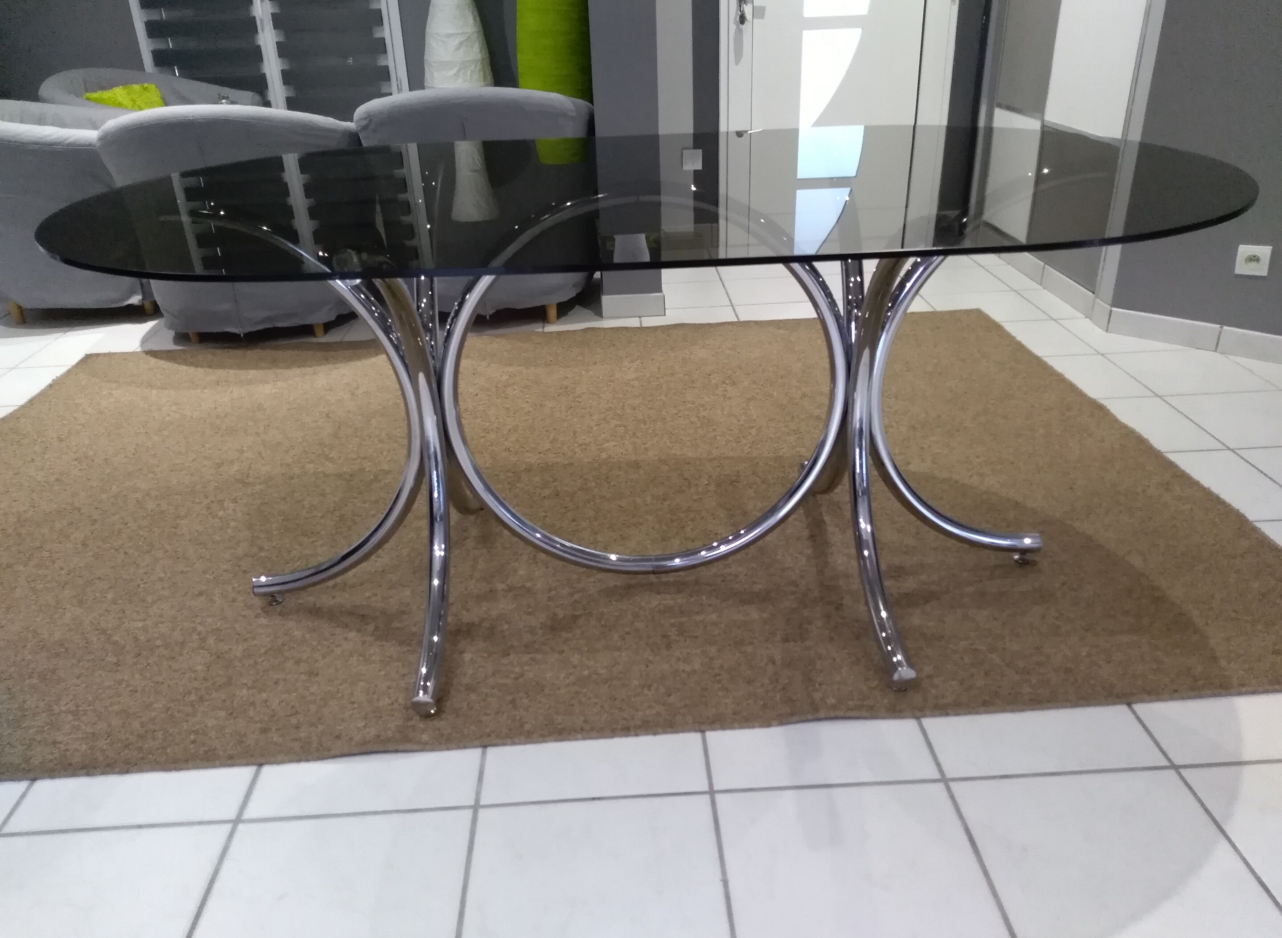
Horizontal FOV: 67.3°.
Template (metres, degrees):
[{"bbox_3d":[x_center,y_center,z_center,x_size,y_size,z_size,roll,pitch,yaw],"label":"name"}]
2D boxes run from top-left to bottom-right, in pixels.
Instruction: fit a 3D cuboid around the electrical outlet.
[{"bbox_3d":[1.717,-0.583,2.697,0.080,0.081,0.015,20,34,36],"label":"electrical outlet"}]

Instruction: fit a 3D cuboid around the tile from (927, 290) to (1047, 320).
[{"bbox_3d":[1.182,-0.550,3.296,0.334,0.010,0.327,-3,27,-1],"label":"tile"}]

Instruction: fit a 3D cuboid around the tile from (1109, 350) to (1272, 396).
[{"bbox_3d":[1.546,-0.272,2.723,0.334,0.010,0.327,-3,27,-1],"label":"tile"}]

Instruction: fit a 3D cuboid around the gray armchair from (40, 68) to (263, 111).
[{"bbox_3d":[-2.151,-1.397,4.354,0.710,0.760,0.790,1,27,6],"label":"gray armchair"}]

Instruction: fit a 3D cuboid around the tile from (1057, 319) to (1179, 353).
[{"bbox_3d":[1.512,-0.418,3.014,0.296,0.010,0.327,-3,27,-1],"label":"tile"}]

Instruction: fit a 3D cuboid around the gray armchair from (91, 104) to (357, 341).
[{"bbox_3d":[-1.323,-0.901,3.326,0.790,0.760,0.710,-3,27,-1],"label":"gray armchair"}]

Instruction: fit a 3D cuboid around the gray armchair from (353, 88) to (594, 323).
[{"bbox_3d":[-0.537,-0.959,3.374,0.790,0.760,0.710,-3,27,-1],"label":"gray armchair"}]

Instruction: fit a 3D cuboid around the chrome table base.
[{"bbox_3d":[0.009,-0.111,1.690,1.510,0.735,0.750,-3,27,-1],"label":"chrome table base"}]

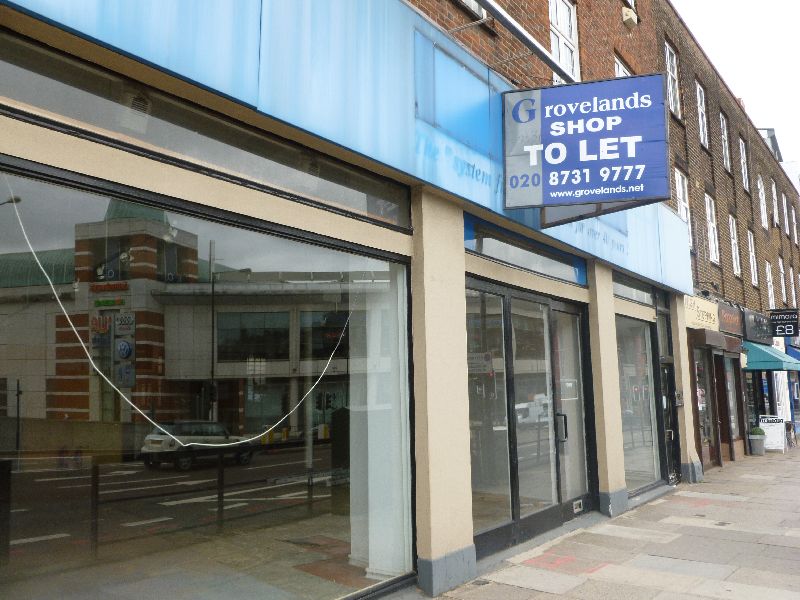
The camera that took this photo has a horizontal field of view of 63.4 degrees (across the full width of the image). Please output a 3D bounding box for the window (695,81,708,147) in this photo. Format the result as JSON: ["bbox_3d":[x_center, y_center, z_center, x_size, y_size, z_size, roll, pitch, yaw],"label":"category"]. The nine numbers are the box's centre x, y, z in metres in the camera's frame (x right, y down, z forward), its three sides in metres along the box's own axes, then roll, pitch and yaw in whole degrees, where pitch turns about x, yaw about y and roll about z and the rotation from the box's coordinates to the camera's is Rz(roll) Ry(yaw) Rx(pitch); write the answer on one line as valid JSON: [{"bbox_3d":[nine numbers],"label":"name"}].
[{"bbox_3d":[7.368,-4.495,15.776,0.100,1.568,0.808,-7,-10,37],"label":"window"}]

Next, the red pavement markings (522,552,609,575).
[{"bbox_3d":[1.672,2.734,6.635,0.756,0.055,0.569,-7,-10,38],"label":"red pavement markings"}]

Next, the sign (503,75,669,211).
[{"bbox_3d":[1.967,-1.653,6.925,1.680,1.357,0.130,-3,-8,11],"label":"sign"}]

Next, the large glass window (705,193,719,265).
[{"bbox_3d":[7.447,-1.664,15.430,0.100,1.616,0.905,-7,-10,37],"label":"large glass window"}]

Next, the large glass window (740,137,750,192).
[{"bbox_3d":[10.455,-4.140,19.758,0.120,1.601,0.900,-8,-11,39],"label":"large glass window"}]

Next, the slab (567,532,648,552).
[{"bbox_3d":[2.193,2.566,6.795,0.688,0.050,0.536,-7,-10,37],"label":"slab"}]

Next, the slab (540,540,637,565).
[{"bbox_3d":[2.074,2.793,7.088,0.887,0.055,0.624,-7,-10,38],"label":"slab"}]

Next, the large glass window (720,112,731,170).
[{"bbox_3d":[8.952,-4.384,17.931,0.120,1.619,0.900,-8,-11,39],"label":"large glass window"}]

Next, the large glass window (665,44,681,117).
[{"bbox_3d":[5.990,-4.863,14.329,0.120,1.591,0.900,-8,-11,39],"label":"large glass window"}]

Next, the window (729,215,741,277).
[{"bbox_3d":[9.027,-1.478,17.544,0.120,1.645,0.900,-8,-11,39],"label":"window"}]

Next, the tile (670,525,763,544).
[{"bbox_3d":[3.459,2.584,7.053,0.781,0.050,0.568,-7,-10,37],"label":"tile"}]

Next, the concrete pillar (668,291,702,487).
[{"bbox_3d":[5.071,1.543,11.621,0.224,3.224,0.704,-7,-10,37],"label":"concrete pillar"}]

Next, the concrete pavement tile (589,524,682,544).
[{"bbox_3d":[2.602,2.611,7.154,0.832,0.050,0.536,-7,-10,37],"label":"concrete pavement tile"}]

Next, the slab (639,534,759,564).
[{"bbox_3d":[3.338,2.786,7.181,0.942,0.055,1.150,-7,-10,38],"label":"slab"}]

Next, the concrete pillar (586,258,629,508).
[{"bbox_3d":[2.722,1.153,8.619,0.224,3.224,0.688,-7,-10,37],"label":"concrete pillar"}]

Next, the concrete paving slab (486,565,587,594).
[{"bbox_3d":[1.159,2.401,5.521,0.712,0.050,0.536,-7,-10,37],"label":"concrete paving slab"}]

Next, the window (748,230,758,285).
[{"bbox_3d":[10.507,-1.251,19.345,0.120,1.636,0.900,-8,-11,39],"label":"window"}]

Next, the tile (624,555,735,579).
[{"bbox_3d":[2.517,2.424,5.816,0.824,0.050,0.541,-7,-10,37],"label":"tile"}]

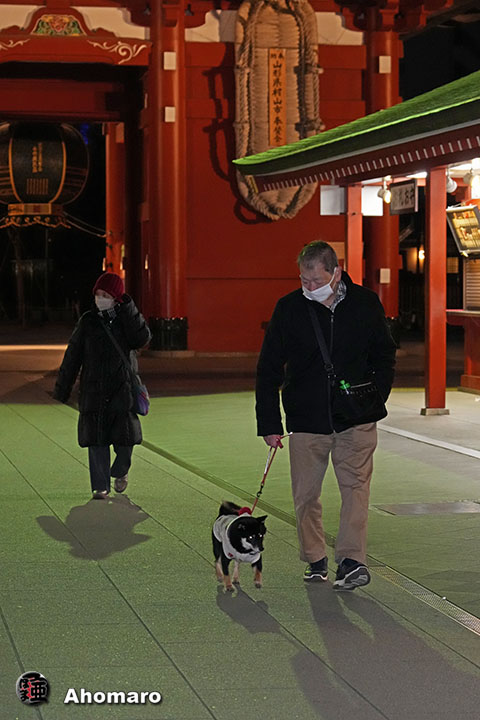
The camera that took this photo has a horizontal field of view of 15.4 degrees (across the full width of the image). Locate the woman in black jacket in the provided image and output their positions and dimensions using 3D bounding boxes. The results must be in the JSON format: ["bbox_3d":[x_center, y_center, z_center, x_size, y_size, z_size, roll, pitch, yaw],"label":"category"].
[{"bbox_3d":[-0.942,0.161,12.168,0.640,1.550,0.460,0,2,-5],"label":"woman in black jacket"}]

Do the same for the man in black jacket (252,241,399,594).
[{"bbox_3d":[0.418,0.255,8.566,0.660,1.660,0.500,0,2,-6],"label":"man in black jacket"}]

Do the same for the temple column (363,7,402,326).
[{"bbox_3d":[2.860,-3.647,35.462,0.720,6.800,0.720,0,2,-10],"label":"temple column"}]

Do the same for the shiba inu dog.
[{"bbox_3d":[0.002,0.883,8.542,0.230,0.400,0.540,-1,2,-13],"label":"shiba inu dog"}]

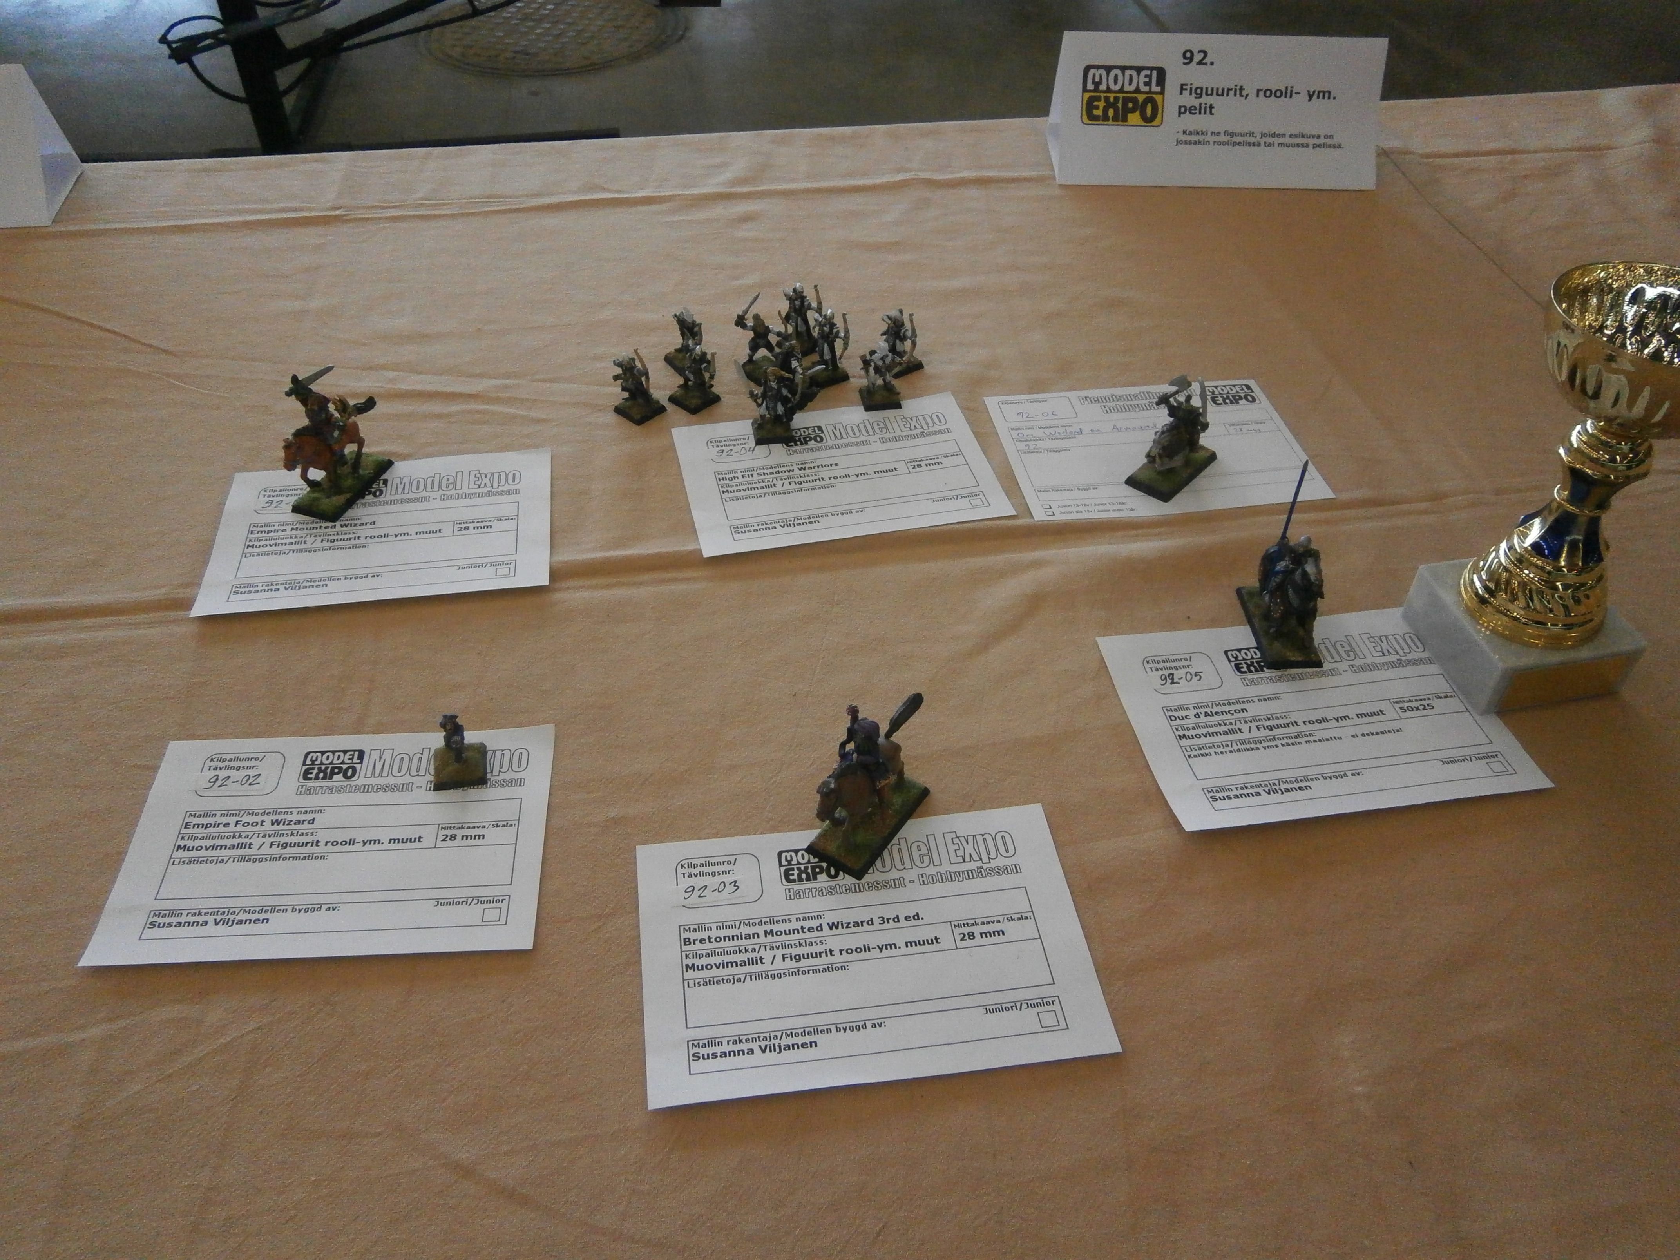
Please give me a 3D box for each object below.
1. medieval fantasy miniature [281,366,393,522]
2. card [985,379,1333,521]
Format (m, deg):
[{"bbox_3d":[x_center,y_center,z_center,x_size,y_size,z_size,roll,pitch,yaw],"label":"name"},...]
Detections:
[{"bbox_3d":[-0.234,-0.090,0.575,0.027,0.064,0.050,15,46,13],"label":"medieval fantasy miniature"},{"bbox_3d":[0.162,-0.096,0.650,0.153,0.002,0.102,-6,45,-7],"label":"card"}]

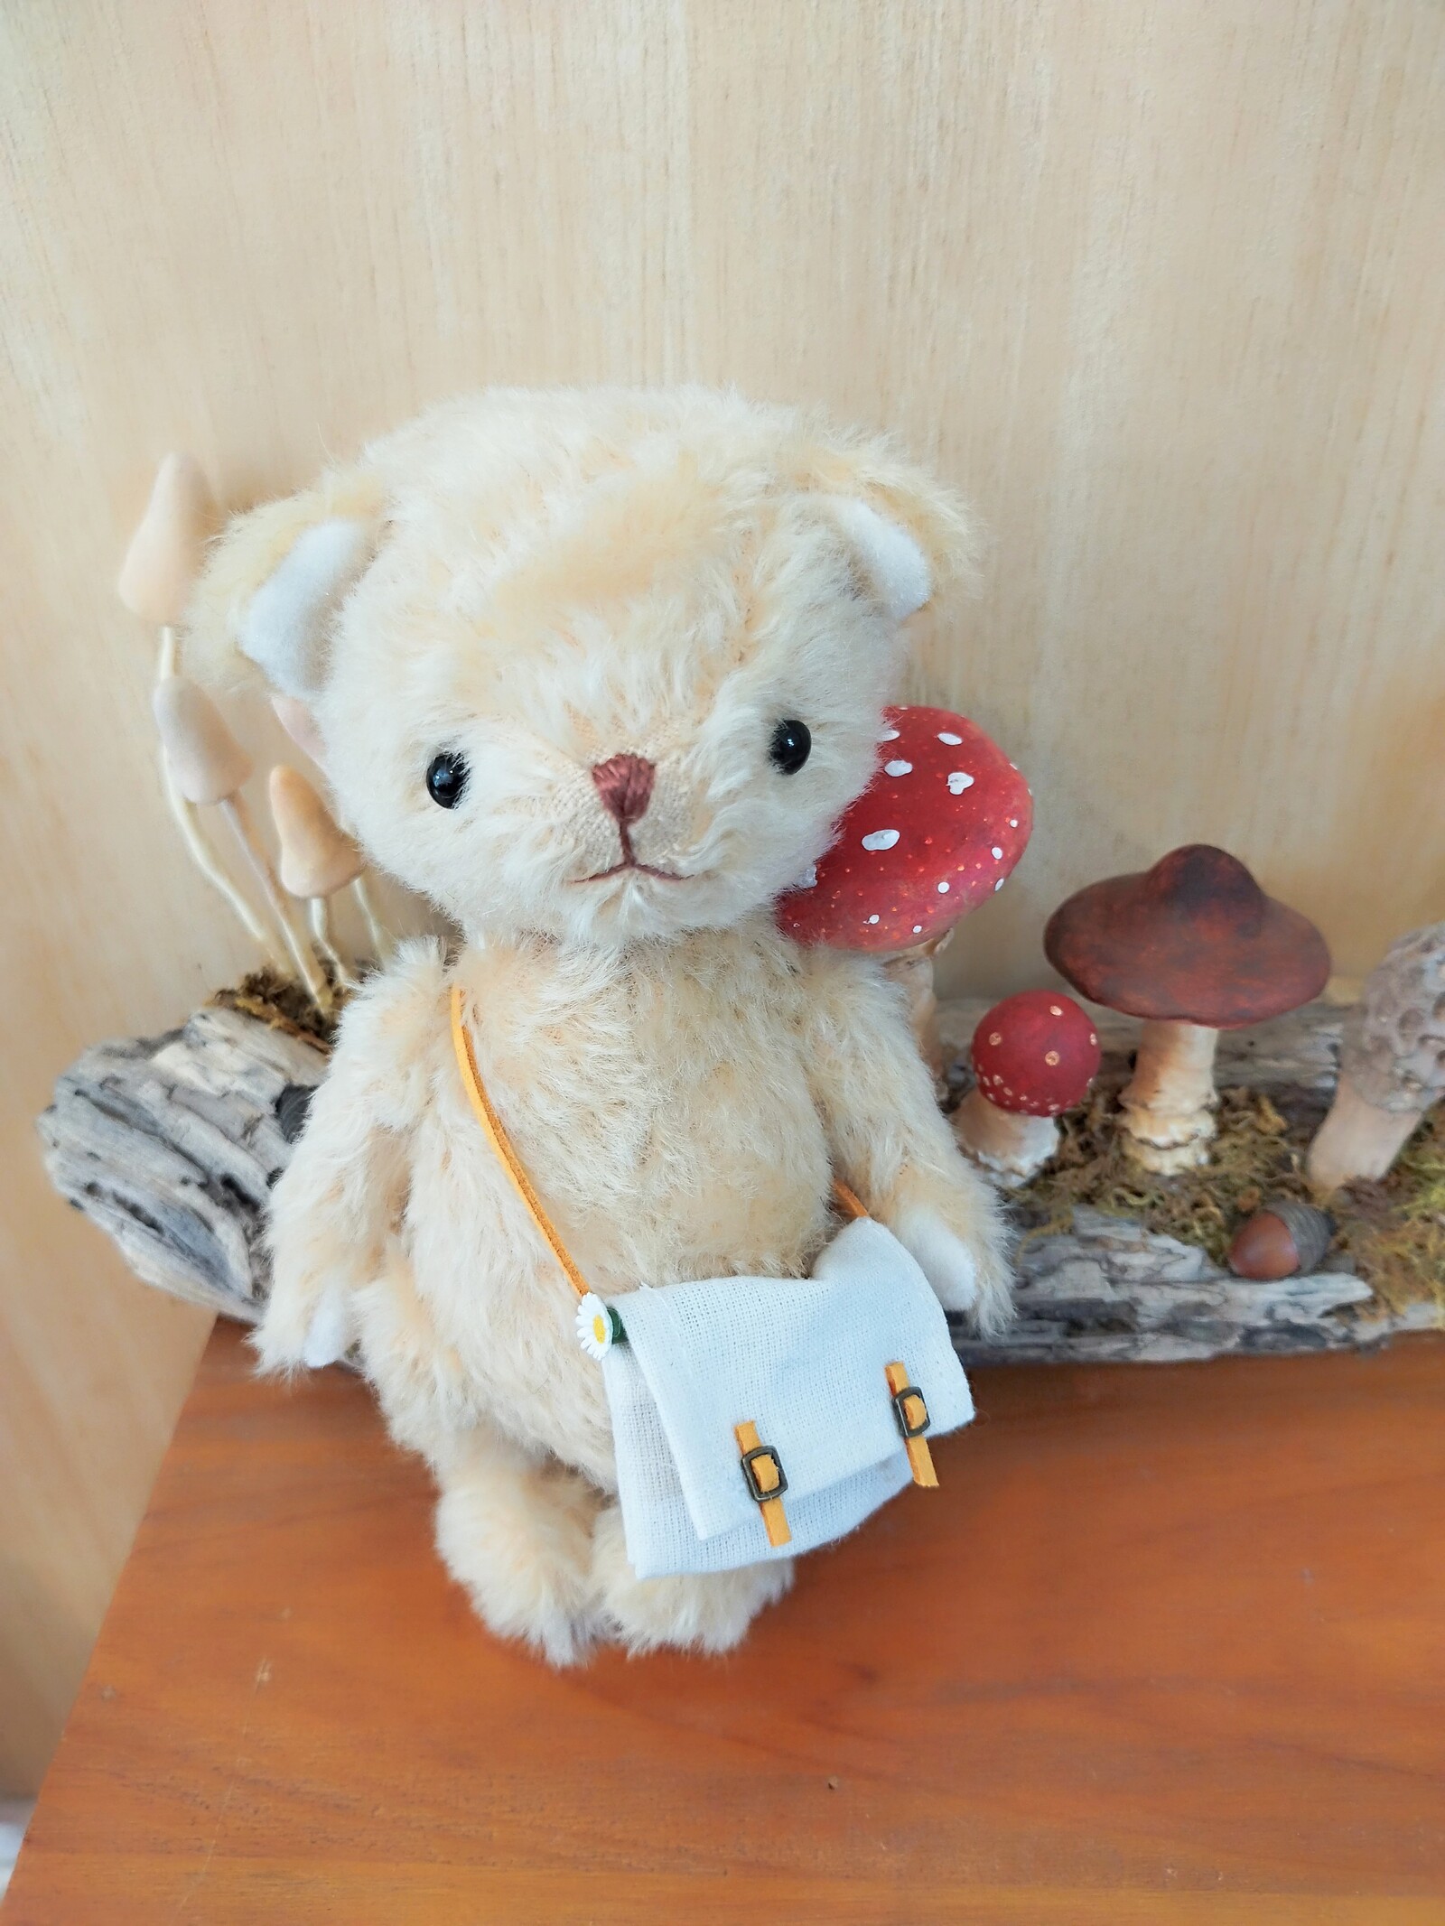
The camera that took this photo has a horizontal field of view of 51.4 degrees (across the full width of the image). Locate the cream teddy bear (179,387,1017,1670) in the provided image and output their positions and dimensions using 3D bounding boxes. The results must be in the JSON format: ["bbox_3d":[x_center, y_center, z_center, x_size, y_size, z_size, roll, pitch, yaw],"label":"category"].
[{"bbox_3d":[-0.016,0.016,0.252,0.129,0.217,0.082,0,31,-5],"label":"cream teddy bear"}]

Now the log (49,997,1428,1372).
[{"bbox_3d":[0.009,0.043,0.351,0.342,0.057,0.080,-1,35,0],"label":"log"}]

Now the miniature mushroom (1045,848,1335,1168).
[{"bbox_3d":[0.103,0.010,0.332,0.059,0.078,0.059,-4,35,2],"label":"miniature mushroom"}]

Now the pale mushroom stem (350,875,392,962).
[{"bbox_3d":[-0.079,-0.011,0.342,0.005,0.029,0.005,-11,34,7],"label":"pale mushroom stem"}]

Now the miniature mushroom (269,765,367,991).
[{"bbox_3d":[-0.090,-0.019,0.336,0.020,0.060,0.020,-5,35,3],"label":"miniature mushroom"}]

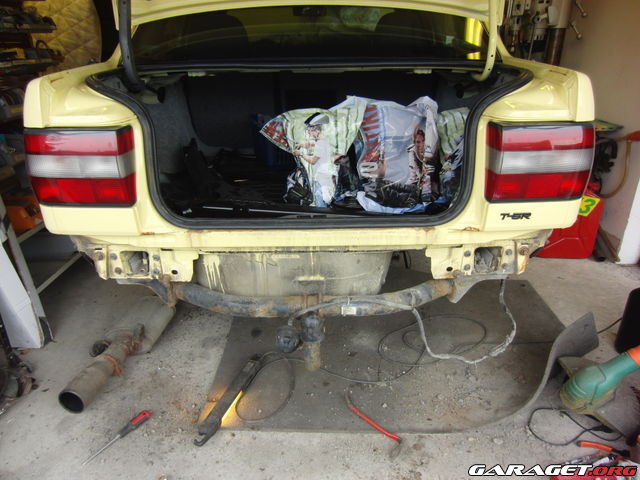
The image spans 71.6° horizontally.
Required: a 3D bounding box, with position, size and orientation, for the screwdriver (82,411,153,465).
[{"bbox_3d":[-0.616,0.603,1.355,0.028,0.028,0.235,17,30,33],"label":"screwdriver"}]

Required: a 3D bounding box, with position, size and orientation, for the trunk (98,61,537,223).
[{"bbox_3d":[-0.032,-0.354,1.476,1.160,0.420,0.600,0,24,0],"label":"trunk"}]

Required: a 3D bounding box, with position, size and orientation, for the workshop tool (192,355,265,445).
[{"bbox_3d":[-0.294,0.519,1.494,0.060,0.060,0.430,9,26,19],"label":"workshop tool"}]

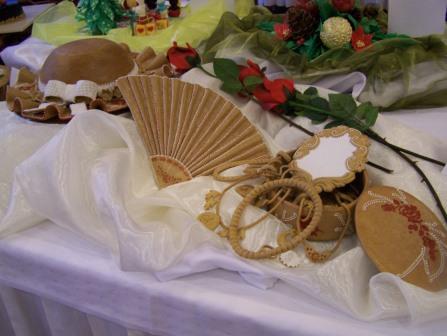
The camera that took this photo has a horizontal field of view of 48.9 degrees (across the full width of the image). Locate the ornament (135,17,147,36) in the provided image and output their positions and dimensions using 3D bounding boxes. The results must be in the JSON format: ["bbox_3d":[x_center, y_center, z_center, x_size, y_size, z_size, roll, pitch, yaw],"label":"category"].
[{"bbox_3d":[-0.237,-0.403,1.400,0.030,0.049,0.030,-5,29,-5],"label":"ornament"}]

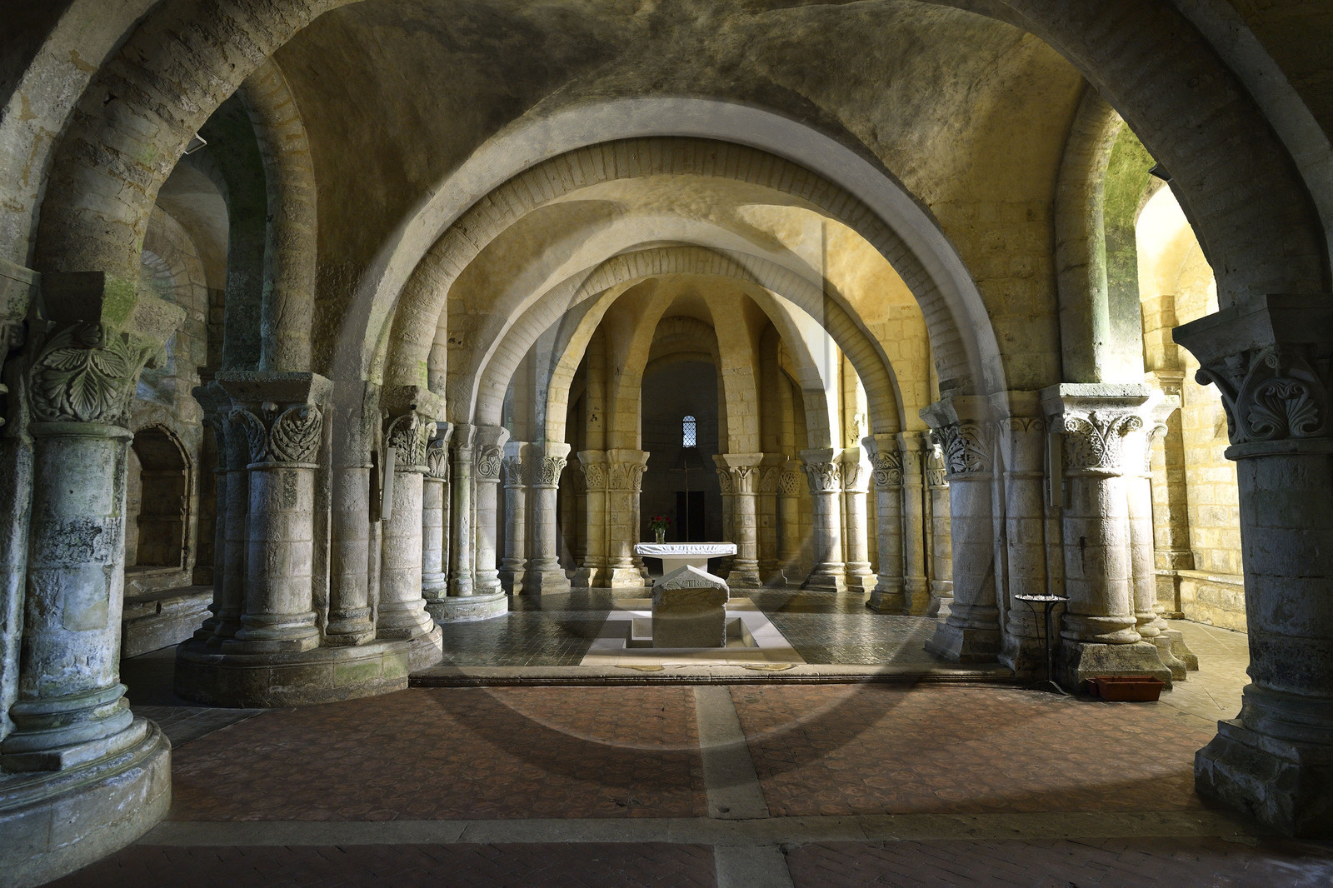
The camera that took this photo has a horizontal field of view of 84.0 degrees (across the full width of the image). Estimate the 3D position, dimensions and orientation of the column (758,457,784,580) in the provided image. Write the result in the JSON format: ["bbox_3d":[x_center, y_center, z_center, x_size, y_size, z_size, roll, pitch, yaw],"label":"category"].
[{"bbox_3d":[2.012,1.469,14.441,0.518,2.530,0.547,-1,-5,10],"label":"column"}]

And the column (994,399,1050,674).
[{"bbox_3d":[3.712,0.916,7.702,0.578,2.780,0.578,0,-5,0],"label":"column"}]

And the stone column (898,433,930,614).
[{"bbox_3d":[3.654,1.164,10.909,0.400,2.600,0.400,0,-5,0],"label":"stone column"}]

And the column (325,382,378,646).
[{"bbox_3d":[-3.142,0.681,7.414,0.544,2.524,0.544,0,-5,0],"label":"column"}]

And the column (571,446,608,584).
[{"bbox_3d":[-1.444,1.447,14.081,0.648,2.530,0.648,2,-5,-19],"label":"column"}]

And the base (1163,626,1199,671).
[{"bbox_3d":[5.034,2.108,7.804,0.617,0.399,0.711,0,-5,0],"label":"base"}]

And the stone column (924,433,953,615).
[{"bbox_3d":[3.942,1.110,10.510,0.605,2.530,0.605,0,-5,0],"label":"stone column"}]

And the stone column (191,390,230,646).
[{"bbox_3d":[-4.610,0.721,8.015,0.629,2.567,0.646,0,-5,0],"label":"stone column"}]

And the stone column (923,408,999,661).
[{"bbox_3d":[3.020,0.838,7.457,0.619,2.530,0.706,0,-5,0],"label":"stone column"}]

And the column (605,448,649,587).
[{"bbox_3d":[-0.753,1.439,14.009,0.749,2.530,0.720,0,-5,0],"label":"column"}]

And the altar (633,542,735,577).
[{"bbox_3d":[0.337,2.109,12.047,1.615,0.976,0.731,0,-5,0],"label":"altar"}]

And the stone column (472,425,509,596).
[{"bbox_3d":[-2.659,0.985,11.159,0.490,2.480,0.550,0,-5,0],"label":"stone column"}]

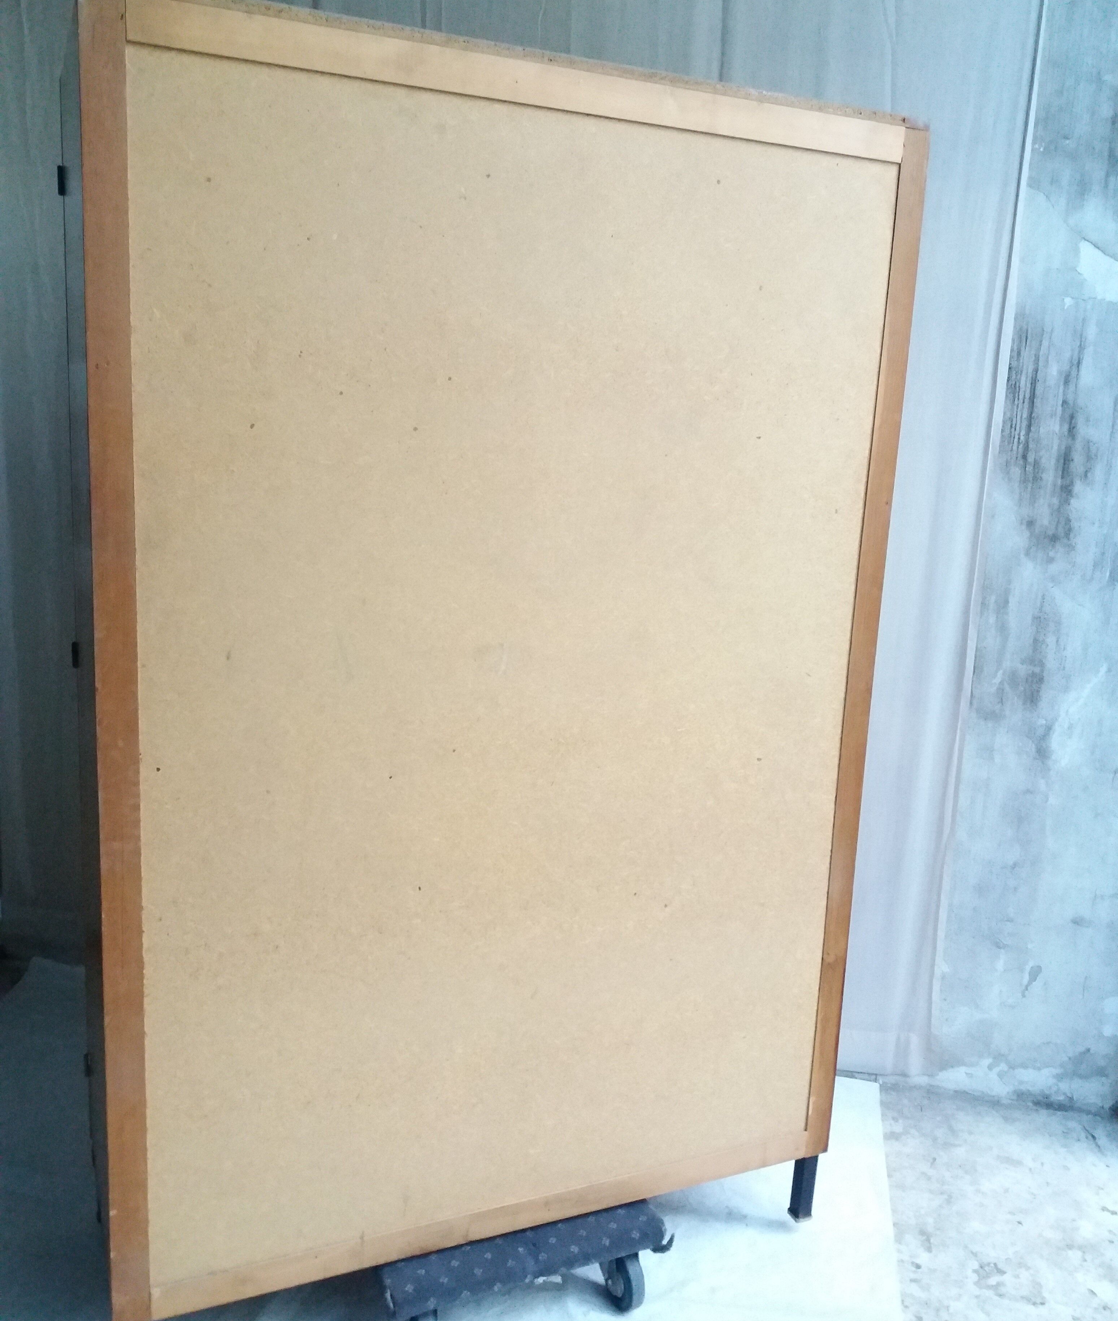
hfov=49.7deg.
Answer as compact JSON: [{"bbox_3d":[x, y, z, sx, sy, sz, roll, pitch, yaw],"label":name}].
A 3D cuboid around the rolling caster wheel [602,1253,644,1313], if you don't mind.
[{"bbox_3d":[0.100,0.997,1.962,0.044,0.108,0.104,-2,12,-24],"label":"rolling caster wheel"}]

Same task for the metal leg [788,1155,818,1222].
[{"bbox_3d":[0.442,0.941,2.178,0.030,0.129,0.030,-2,12,-24],"label":"metal leg"}]

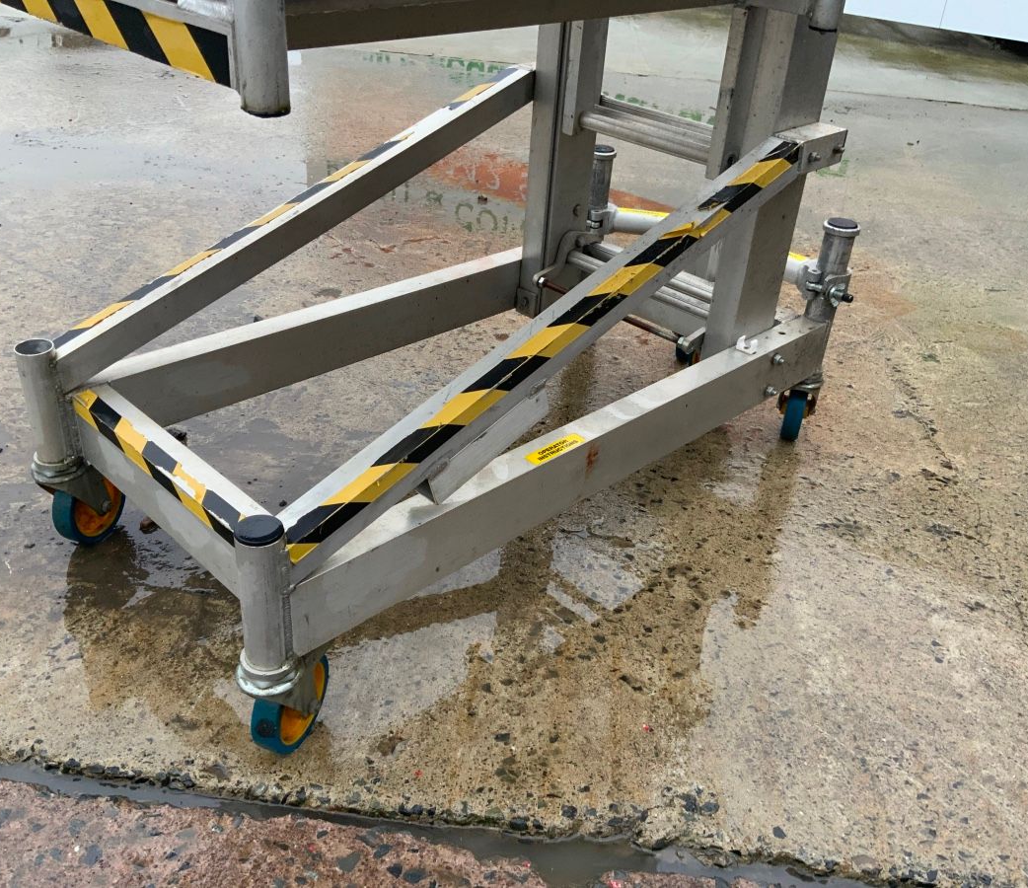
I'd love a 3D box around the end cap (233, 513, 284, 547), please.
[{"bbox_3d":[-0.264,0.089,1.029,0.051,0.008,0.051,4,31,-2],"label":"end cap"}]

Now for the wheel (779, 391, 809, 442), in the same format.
[{"bbox_3d":[0.554,-0.067,1.951,0.036,0.125,0.125,14,32,14],"label":"wheel"}]

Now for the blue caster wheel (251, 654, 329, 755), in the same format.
[{"bbox_3d":[-0.271,0.312,1.213,0.036,0.125,0.125,14,32,14],"label":"blue caster wheel"}]

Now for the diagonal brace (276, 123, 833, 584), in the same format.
[{"bbox_3d":[0.123,-0.179,1.303,0.053,0.081,1.080,30,58,35],"label":"diagonal brace"}]

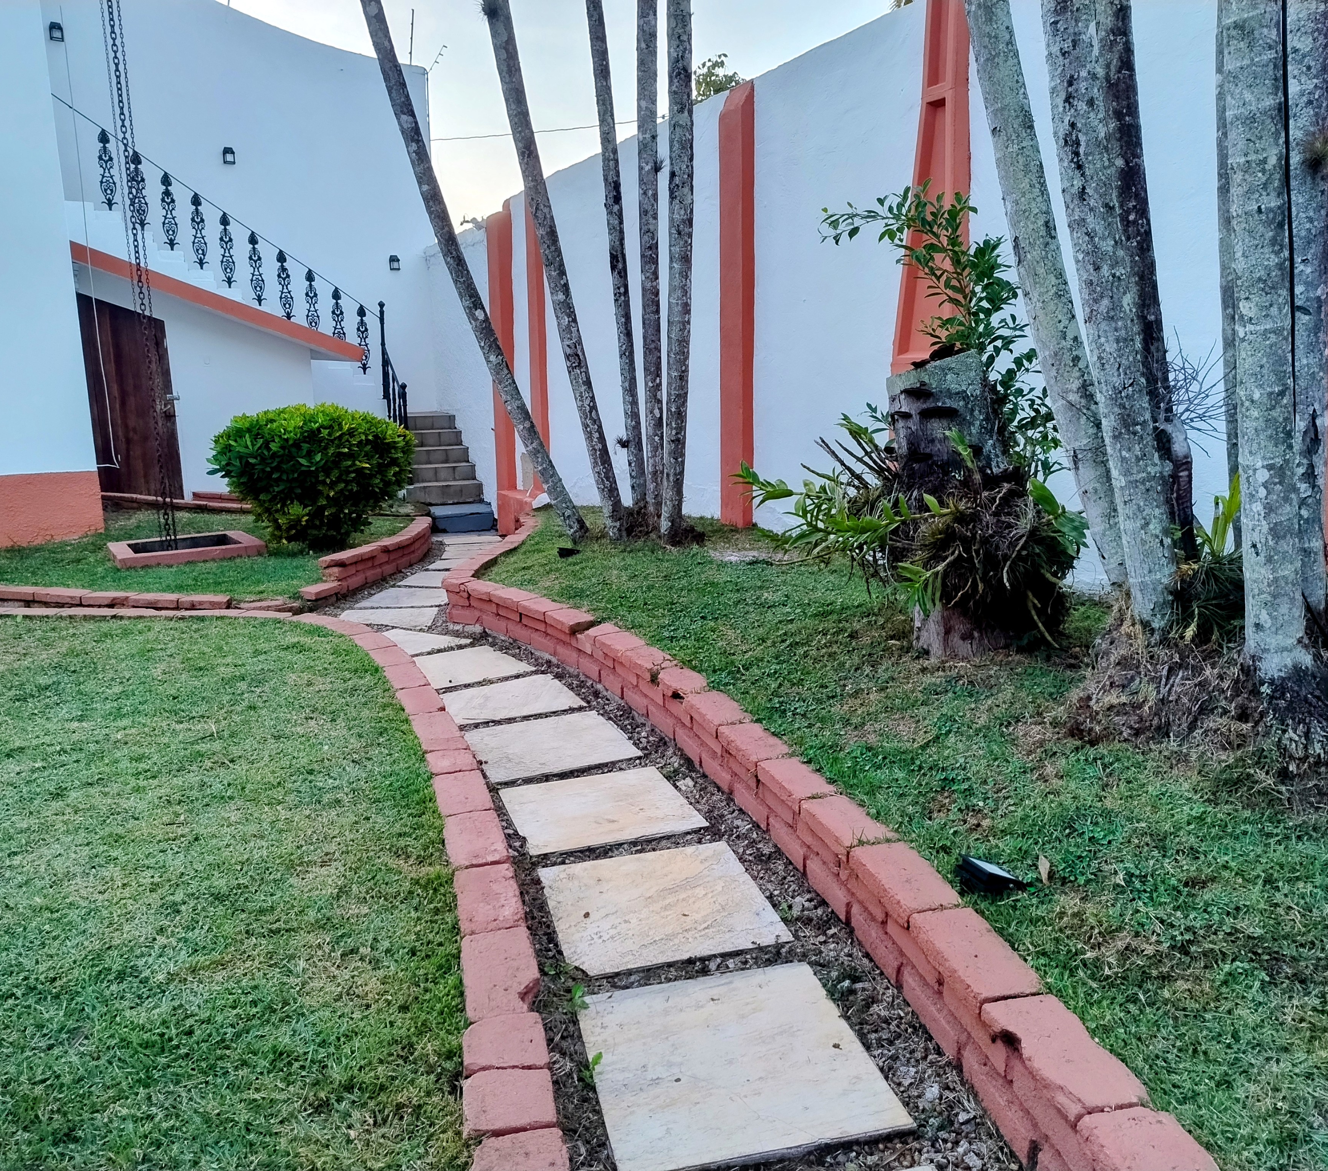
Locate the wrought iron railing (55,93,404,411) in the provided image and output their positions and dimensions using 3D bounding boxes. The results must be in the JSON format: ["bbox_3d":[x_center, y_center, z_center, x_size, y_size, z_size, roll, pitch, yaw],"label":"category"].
[{"bbox_3d":[-4.069,-2.876,10.177,3.000,3.200,1.100,-6,12,-24],"label":"wrought iron railing"}]

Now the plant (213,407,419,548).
[{"bbox_3d":[-2.480,-0.791,7.600,1.360,0.980,1.300,-5,12,-20],"label":"plant"}]

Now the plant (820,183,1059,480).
[{"bbox_3d":[1.075,-0.981,4.200,0.880,1.100,0.750,-1,11,0],"label":"plant"}]

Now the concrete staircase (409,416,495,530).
[{"bbox_3d":[-2.388,-1.198,11.135,0.820,1.050,2.200,-5,12,-20],"label":"concrete staircase"}]

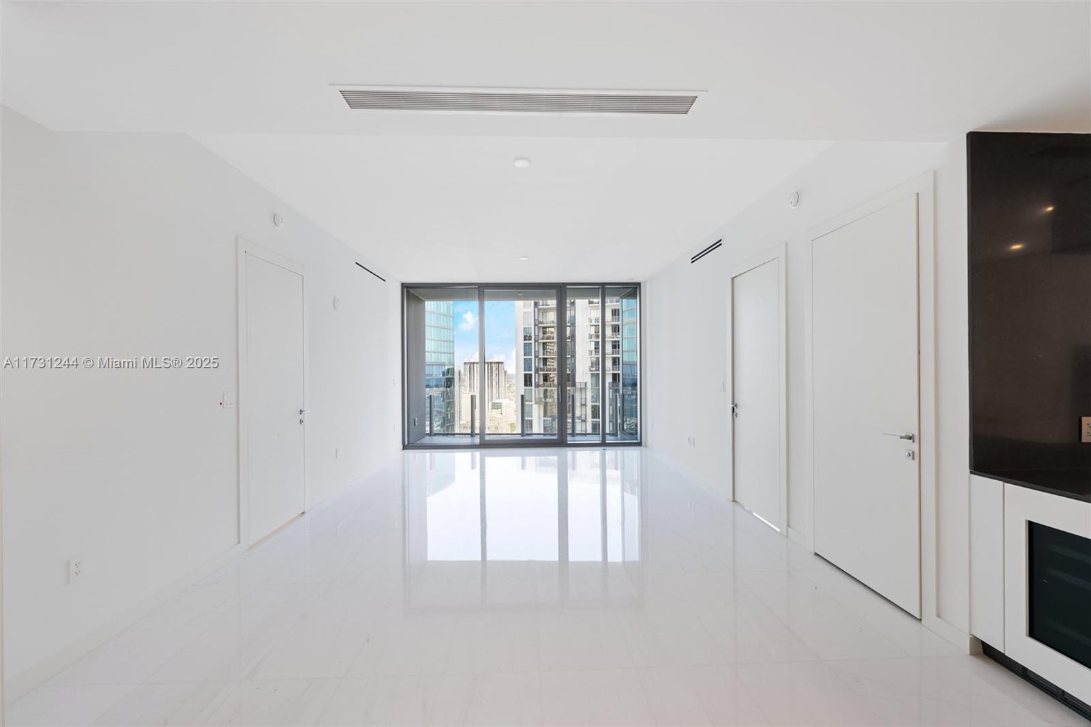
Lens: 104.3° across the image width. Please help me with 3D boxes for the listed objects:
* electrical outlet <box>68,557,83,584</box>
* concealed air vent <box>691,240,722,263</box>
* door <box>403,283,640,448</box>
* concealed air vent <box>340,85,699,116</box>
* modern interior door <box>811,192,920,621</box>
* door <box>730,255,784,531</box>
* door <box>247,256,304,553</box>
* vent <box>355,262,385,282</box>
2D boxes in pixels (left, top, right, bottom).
[{"bbox_3d":[-2.368,1.046,2.148,0.012,0.123,0.076,0,0,-2],"label":"electrical outlet"},{"bbox_3d":[1.992,-1.375,5.257,0.030,0.090,0.934,0,0,-2],"label":"concealed air vent"},{"bbox_3d":[-0.398,0.035,7.712,4.296,2.978,0.130,0,0,-2],"label":"door"},{"bbox_3d":[-0.102,-1.159,1.864,1.553,0.030,0.166,0,0,-2],"label":"concealed air vent"},{"bbox_3d":[2.114,0.256,2.839,0.050,2.415,0.887,0,0,-2],"label":"modern interior door"},{"bbox_3d":[2.058,0.264,4.149,0.050,2.415,0.846,0,0,-2],"label":"door"},{"bbox_3d":[-2.475,0.300,3.911,0.050,2.415,0.872,0,0,-2],"label":"door"},{"bbox_3d":[-2.585,-1.340,6.279,0.030,0.050,1.198,0,0,-2],"label":"vent"}]

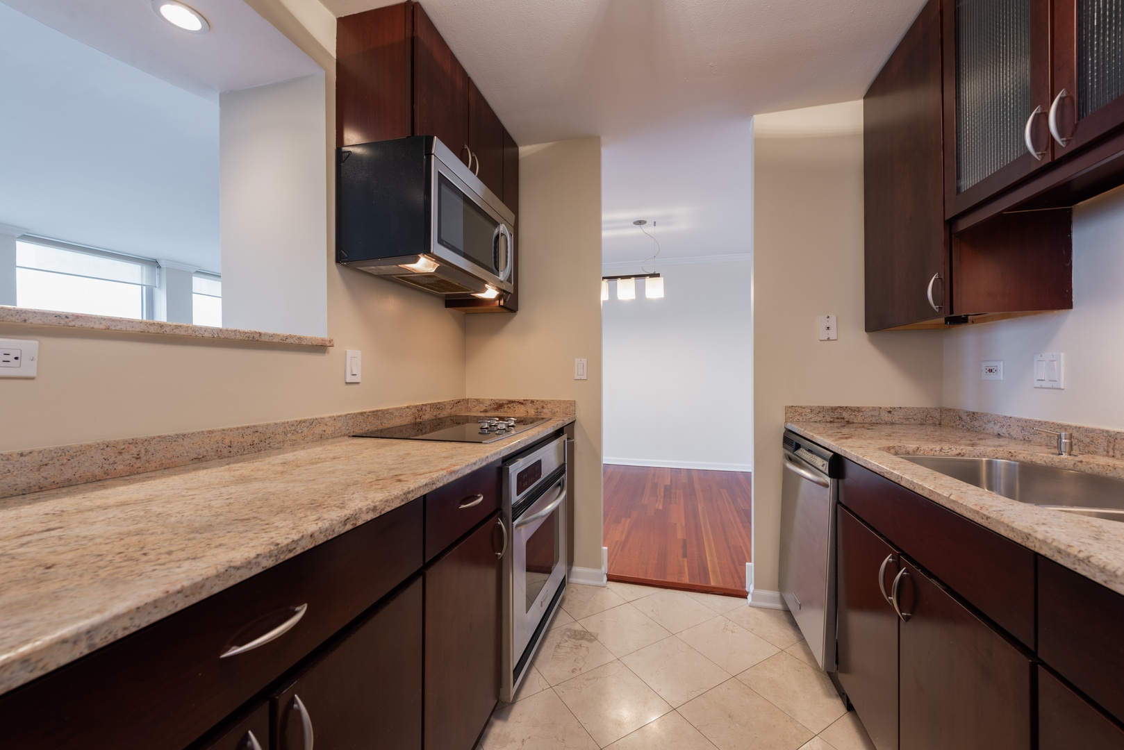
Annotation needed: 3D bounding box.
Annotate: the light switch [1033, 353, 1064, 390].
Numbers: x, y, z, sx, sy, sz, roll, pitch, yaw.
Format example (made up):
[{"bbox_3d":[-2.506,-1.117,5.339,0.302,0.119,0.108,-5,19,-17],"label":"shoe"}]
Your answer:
[{"bbox_3d":[1.577,-0.012,1.425,0.012,0.114,0.117,0,0,14],"label":"light switch"}]

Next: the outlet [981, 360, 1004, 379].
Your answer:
[{"bbox_3d":[1.643,-0.018,1.678,0.011,0.071,0.115,0,0,14],"label":"outlet"}]

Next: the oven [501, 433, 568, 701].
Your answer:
[{"bbox_3d":[-0.340,0.666,1.823,0.610,0.755,0.740,0,0,14],"label":"oven"}]

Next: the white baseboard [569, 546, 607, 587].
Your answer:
[{"bbox_3d":[0.144,1.058,2.422,0.217,0.180,0.110,0,0,14],"label":"white baseboard"}]

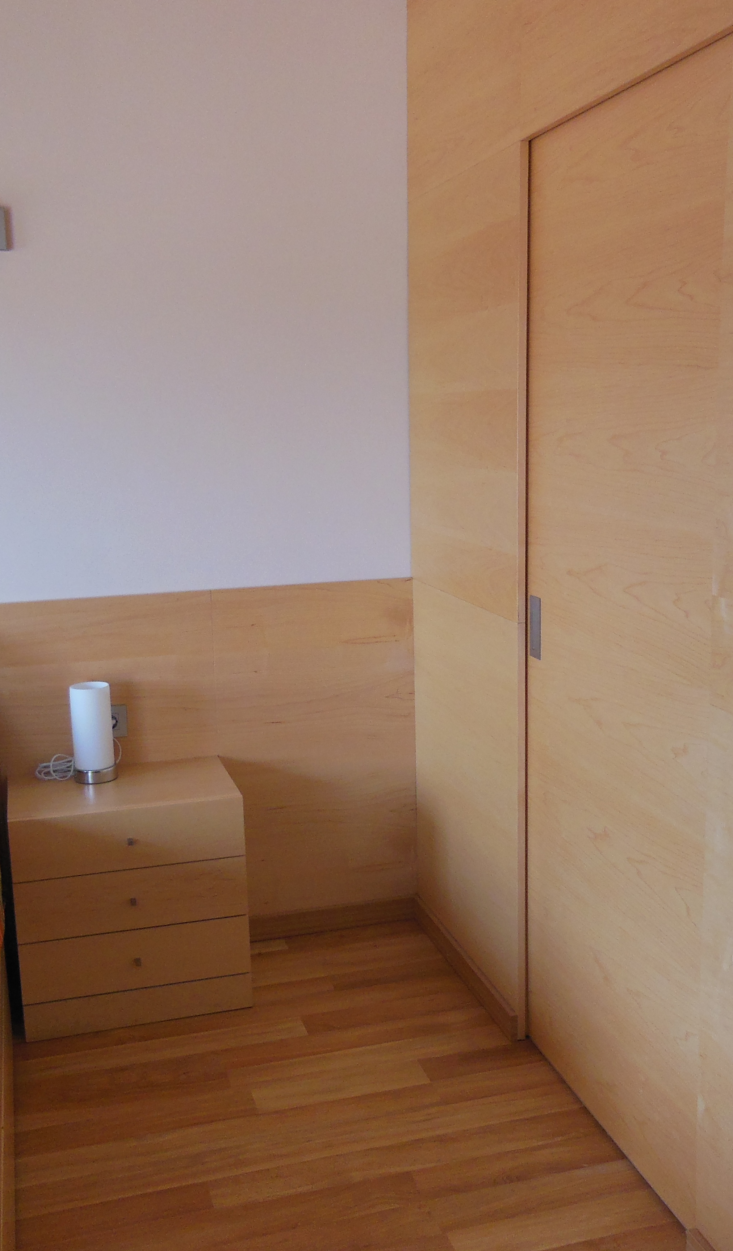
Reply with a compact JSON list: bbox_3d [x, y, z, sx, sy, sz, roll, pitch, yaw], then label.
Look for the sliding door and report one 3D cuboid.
[{"bbox_3d":[0.488,0.043,2.362,0.045,2.040,0.740,-4,11,-16],"label":"sliding door"}]

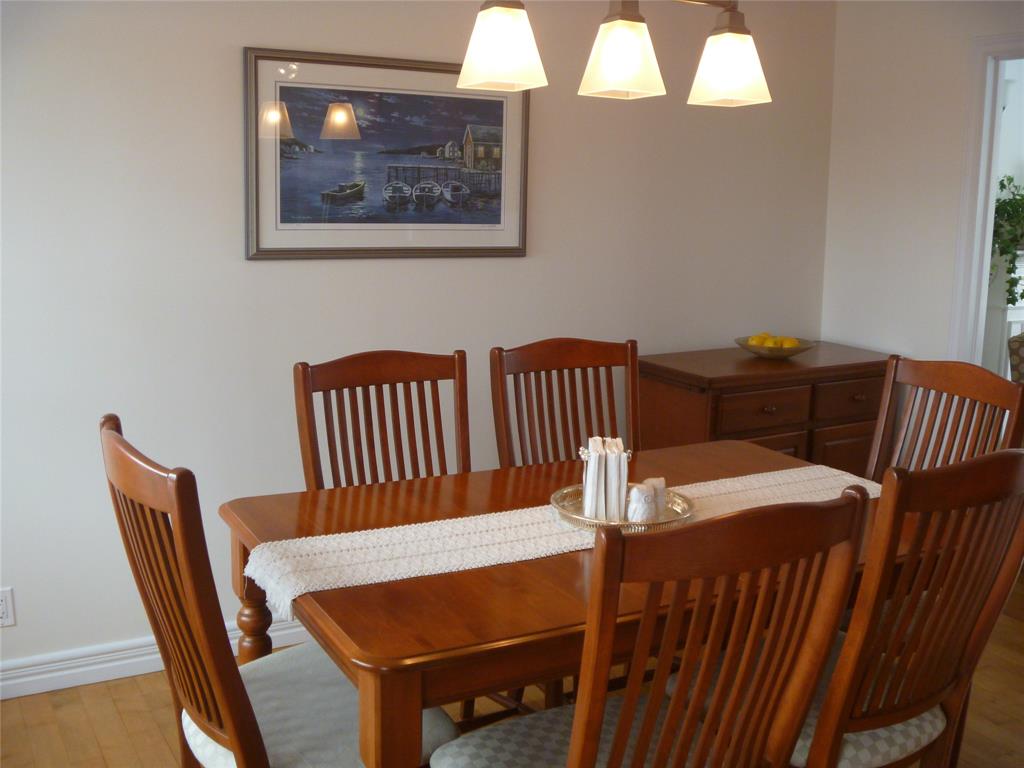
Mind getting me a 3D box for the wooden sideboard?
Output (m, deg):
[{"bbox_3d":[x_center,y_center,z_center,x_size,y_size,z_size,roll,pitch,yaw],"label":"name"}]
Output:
[{"bbox_3d":[0.922,0.329,3.833,0.950,0.860,0.490,-5,11,-30],"label":"wooden sideboard"}]

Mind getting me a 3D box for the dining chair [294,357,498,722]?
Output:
[{"bbox_3d":[-0.219,0.454,2.578,0.490,1.020,0.560,-5,11,-28],"label":"dining chair"}]

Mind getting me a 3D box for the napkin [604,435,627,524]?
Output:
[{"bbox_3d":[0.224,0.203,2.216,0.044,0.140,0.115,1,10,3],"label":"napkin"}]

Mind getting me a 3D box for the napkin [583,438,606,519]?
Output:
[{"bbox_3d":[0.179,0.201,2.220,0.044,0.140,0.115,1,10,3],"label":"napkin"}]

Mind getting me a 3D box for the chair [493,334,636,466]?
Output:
[{"bbox_3d":[0.281,0.412,2.845,0.490,1.020,0.560,-5,11,-28],"label":"chair"}]

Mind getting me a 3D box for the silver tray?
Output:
[{"bbox_3d":[0.230,0.264,2.188,0.305,0.032,0.305,0,10,0],"label":"silver tray"}]

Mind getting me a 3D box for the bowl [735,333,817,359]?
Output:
[{"bbox_3d":[0.967,-0.141,3.807,0.300,0.080,0.300,0,10,0],"label":"bowl"}]

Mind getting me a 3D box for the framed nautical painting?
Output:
[{"bbox_3d":[-0.355,-0.699,3.225,0.940,0.608,0.030,-5,11,-28],"label":"framed nautical painting"}]

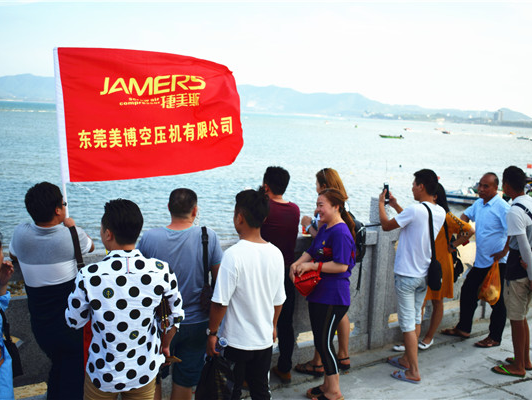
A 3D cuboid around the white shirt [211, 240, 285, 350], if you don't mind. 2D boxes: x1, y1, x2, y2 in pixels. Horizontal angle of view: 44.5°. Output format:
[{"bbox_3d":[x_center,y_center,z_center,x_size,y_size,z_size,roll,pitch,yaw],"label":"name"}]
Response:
[{"bbox_3d":[-0.090,0.523,3.750,0.450,0.610,0.280,-1,9,-28],"label":"white shirt"}]

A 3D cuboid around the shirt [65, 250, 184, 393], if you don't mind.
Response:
[{"bbox_3d":[-0.675,0.547,3.150,0.570,0.670,0.340,1,8,-17],"label":"shirt"}]

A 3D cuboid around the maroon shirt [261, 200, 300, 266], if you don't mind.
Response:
[{"bbox_3d":[0.070,0.250,5.200,0.460,0.540,0.300,-2,9,-33],"label":"maroon shirt"}]

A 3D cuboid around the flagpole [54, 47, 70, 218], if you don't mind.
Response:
[{"bbox_3d":[-1.325,-0.400,4.250,0.035,1.183,0.035,-2,5,1],"label":"flagpole"}]

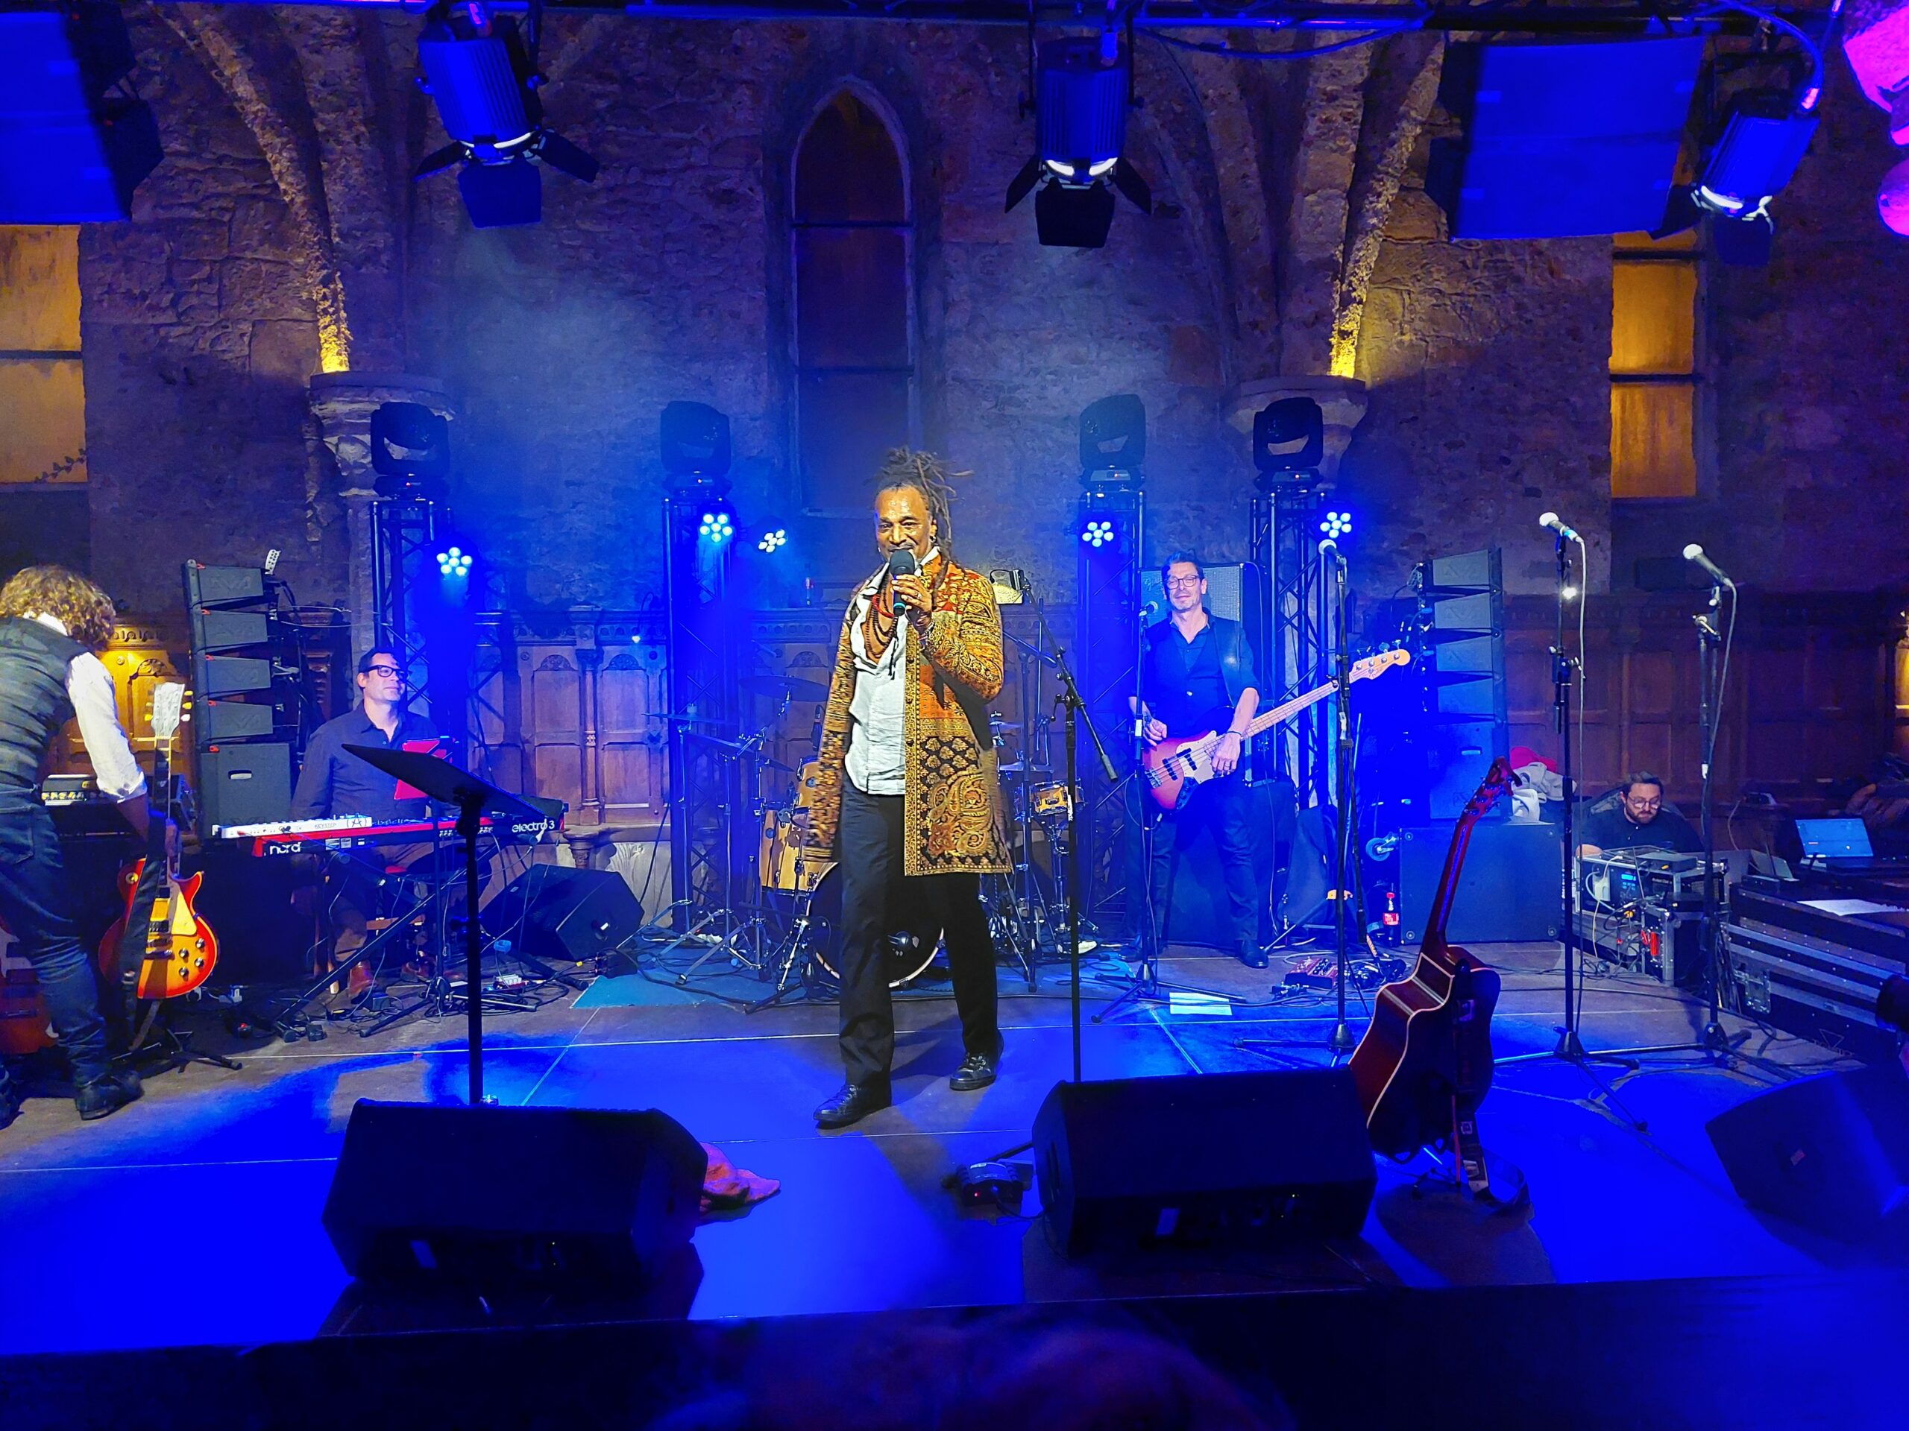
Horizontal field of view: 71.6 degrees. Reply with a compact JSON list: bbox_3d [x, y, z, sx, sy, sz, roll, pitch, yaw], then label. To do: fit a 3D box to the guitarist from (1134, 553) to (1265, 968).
[{"bbox_3d":[1.043,0.187,5.660,0.560,1.730,0.420,-1,2,13],"label":"guitarist"}]

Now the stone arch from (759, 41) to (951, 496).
[{"bbox_3d":[-0.548,-2.397,7.200,0.980,2.500,0.350,-1,2,-2],"label":"stone arch"}]

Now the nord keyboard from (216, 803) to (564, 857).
[{"bbox_3d":[-2.045,0.419,4.939,1.080,0.100,0.300,-2,2,-37],"label":"nord keyboard"}]

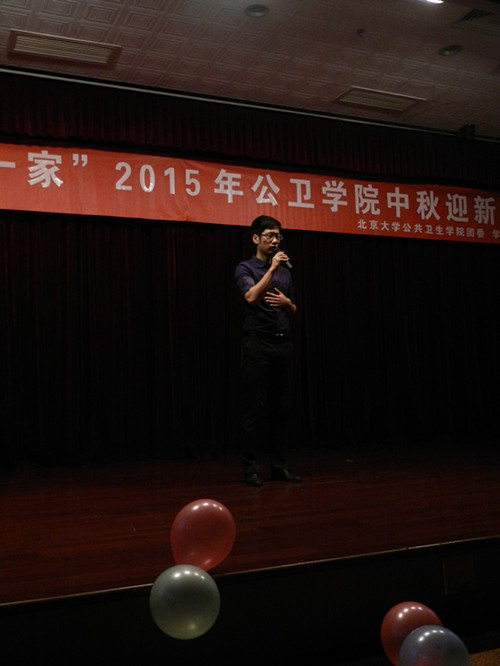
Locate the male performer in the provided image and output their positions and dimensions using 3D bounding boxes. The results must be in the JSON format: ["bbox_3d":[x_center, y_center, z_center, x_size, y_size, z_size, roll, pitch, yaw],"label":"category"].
[{"bbox_3d":[0.107,0.094,4.739,0.460,1.740,0.400,2,-7,-37],"label":"male performer"}]

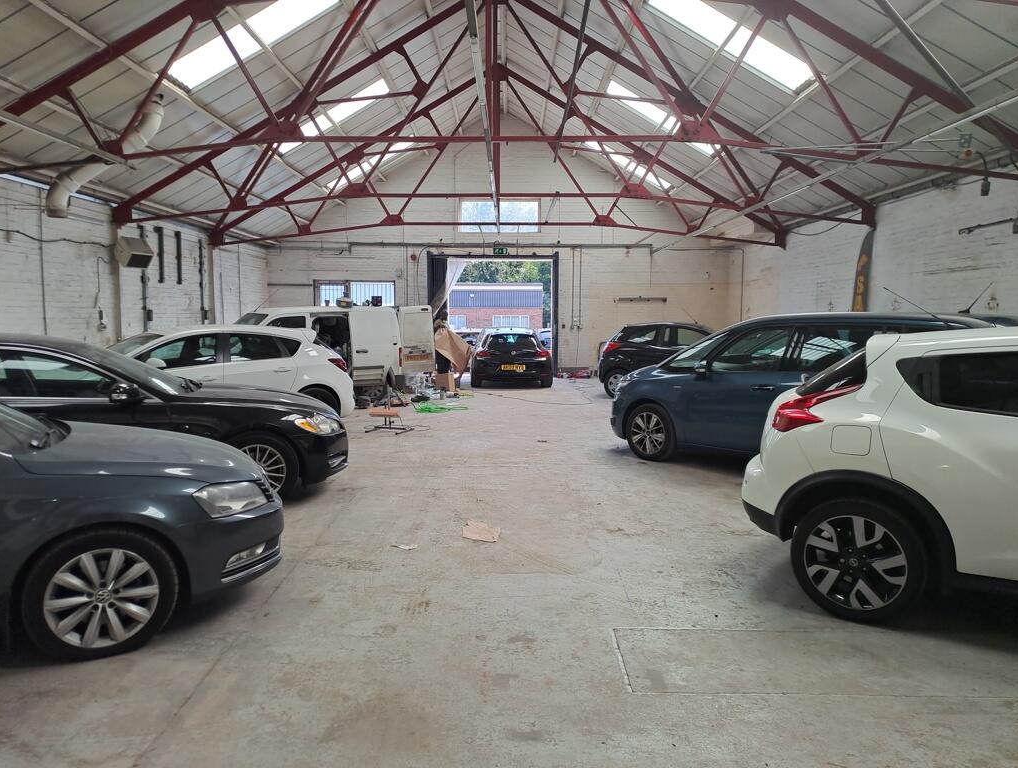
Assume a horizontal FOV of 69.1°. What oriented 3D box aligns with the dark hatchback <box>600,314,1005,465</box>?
[{"bbox_3d":[3.177,0.068,8.031,4.430,1.610,1.830,4,6,38],"label":"dark hatchback"}]

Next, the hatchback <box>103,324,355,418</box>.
[{"bbox_3d":[-4.342,-0.062,10.152,4.420,1.500,1.820,-3,6,-32],"label":"hatchback"}]

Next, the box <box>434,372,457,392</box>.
[{"bbox_3d":[-1.335,-0.037,16.190,0.340,0.400,0.280,3,6,35],"label":"box"}]

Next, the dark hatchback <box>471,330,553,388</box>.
[{"bbox_3d":[-0.027,-0.754,18.600,1.820,1.410,4.256,0,5,-3],"label":"dark hatchback"}]

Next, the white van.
[{"bbox_3d":[-4.209,-0.538,13.761,4.600,1.820,1.800,-3,6,-34],"label":"white van"}]

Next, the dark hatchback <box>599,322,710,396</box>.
[{"bbox_3d":[3.714,-0.492,15.136,3.780,1.490,1.680,2,5,18],"label":"dark hatchback"}]

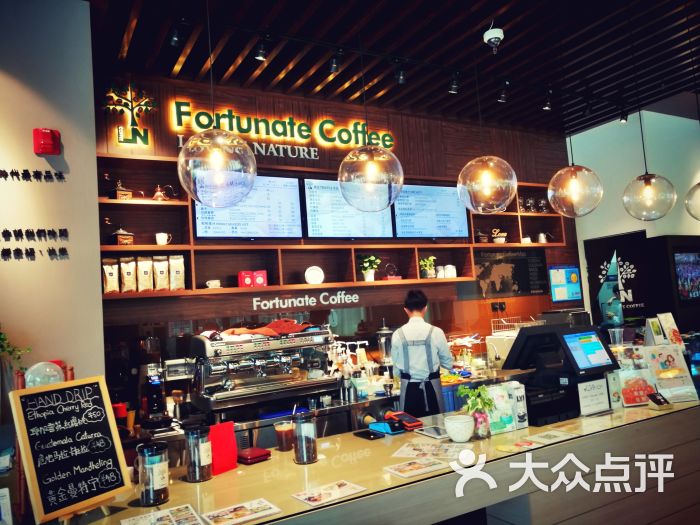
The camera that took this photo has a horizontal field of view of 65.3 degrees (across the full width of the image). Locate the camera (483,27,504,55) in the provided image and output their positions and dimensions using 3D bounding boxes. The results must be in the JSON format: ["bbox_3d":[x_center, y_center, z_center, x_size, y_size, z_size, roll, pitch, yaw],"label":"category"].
[{"bbox_3d":[1.052,-1.625,4.005,0.140,0.130,0.140,-4,-5,0],"label":"camera"}]

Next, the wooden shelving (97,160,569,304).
[{"bbox_3d":[0.269,-0.331,5.499,5.220,1.110,0.280,-2,-6,-29],"label":"wooden shelving"}]

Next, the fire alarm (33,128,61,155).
[{"bbox_3d":[-1.760,-0.699,3.163,0.143,0.148,0.060,-2,-6,-29],"label":"fire alarm"}]

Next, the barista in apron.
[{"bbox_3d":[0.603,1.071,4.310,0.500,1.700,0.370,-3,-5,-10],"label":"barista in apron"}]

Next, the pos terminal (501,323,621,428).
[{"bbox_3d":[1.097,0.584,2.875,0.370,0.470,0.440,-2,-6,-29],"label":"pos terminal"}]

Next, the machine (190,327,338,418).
[{"bbox_3d":[-0.640,0.812,4.140,0.990,0.570,0.600,-2,-6,-29],"label":"machine"}]

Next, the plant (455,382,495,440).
[{"bbox_3d":[0.600,0.710,2.623,0.165,0.250,0.155,-2,-6,-29],"label":"plant"}]

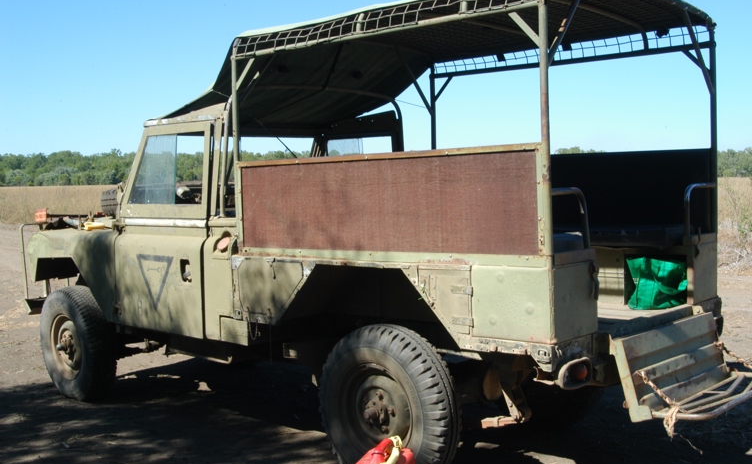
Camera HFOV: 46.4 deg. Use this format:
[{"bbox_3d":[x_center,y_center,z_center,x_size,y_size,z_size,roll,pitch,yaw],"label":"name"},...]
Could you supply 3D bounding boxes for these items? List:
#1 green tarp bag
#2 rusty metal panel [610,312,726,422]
[{"bbox_3d":[1.424,0.261,4.434,0.293,0.263,0.212,-1,3,-5],"label":"green tarp bag"},{"bbox_3d":[1.362,0.577,3.981,0.061,0.323,1.050,-18,-9,40],"label":"rusty metal panel"}]

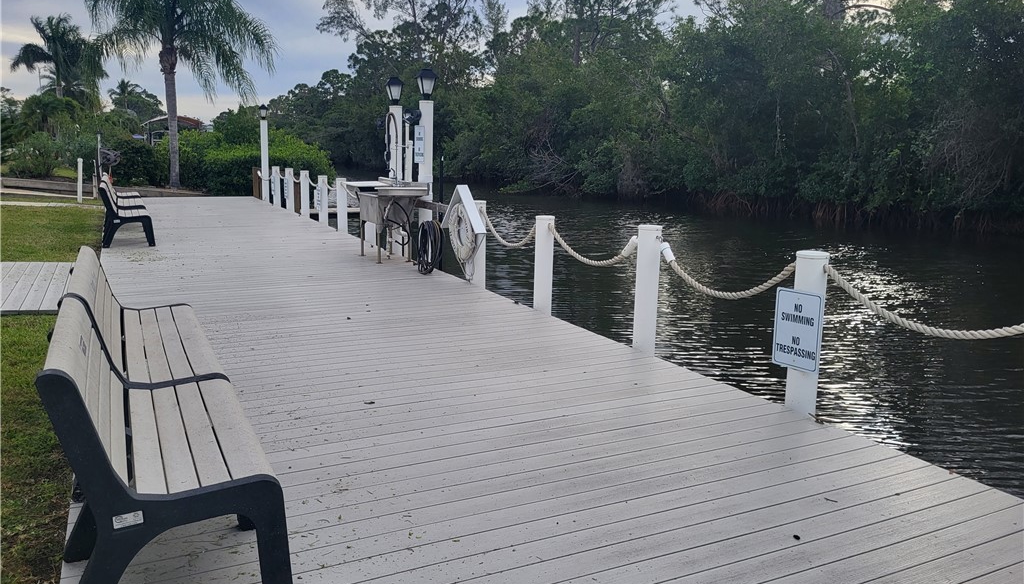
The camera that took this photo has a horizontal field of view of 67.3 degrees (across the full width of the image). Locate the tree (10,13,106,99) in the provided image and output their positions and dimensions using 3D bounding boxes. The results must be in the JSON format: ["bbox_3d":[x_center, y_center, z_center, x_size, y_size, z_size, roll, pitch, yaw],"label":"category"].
[{"bbox_3d":[-24.194,-10.792,41.312,5.200,8.190,5.200,-5,12,-29],"label":"tree"}]

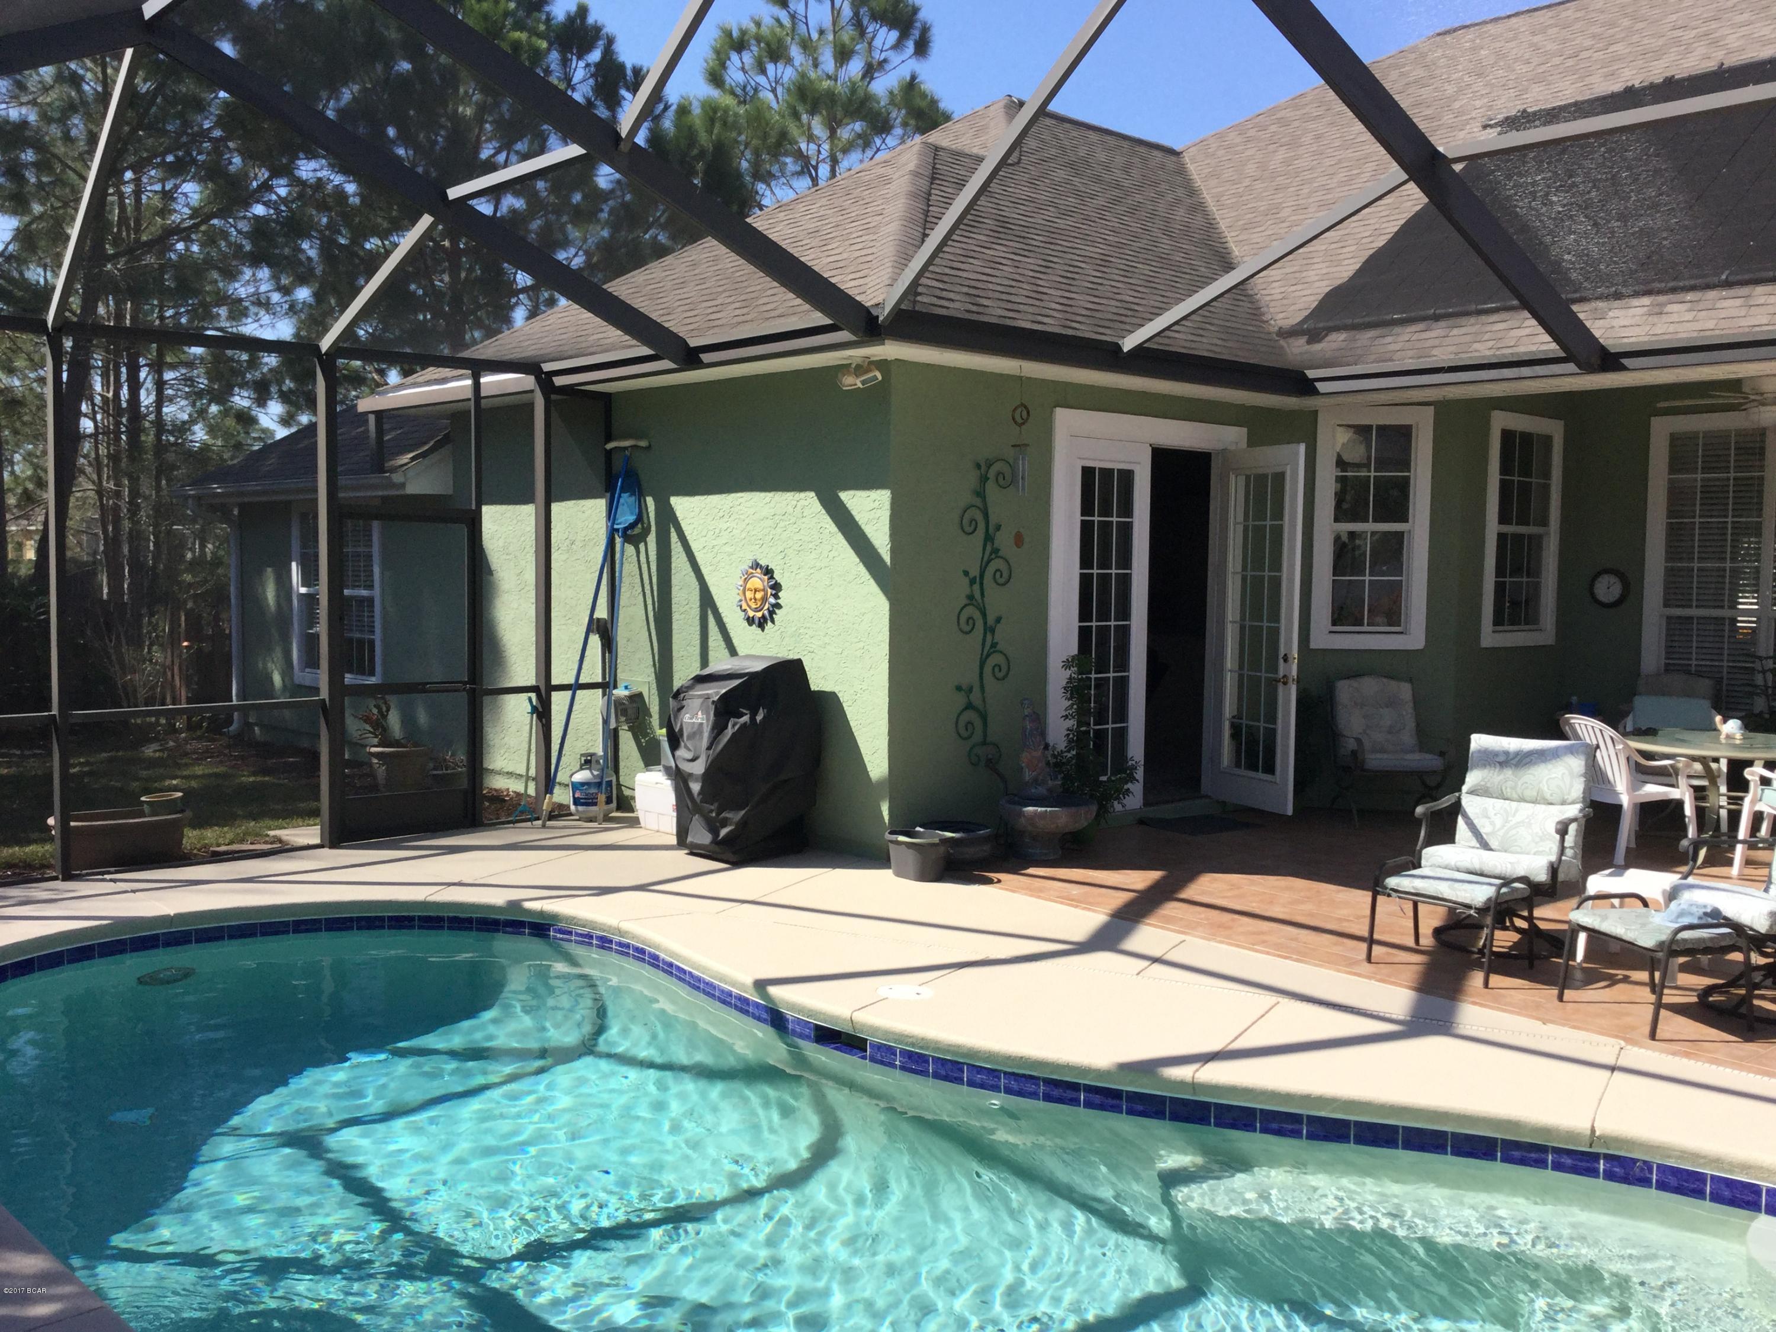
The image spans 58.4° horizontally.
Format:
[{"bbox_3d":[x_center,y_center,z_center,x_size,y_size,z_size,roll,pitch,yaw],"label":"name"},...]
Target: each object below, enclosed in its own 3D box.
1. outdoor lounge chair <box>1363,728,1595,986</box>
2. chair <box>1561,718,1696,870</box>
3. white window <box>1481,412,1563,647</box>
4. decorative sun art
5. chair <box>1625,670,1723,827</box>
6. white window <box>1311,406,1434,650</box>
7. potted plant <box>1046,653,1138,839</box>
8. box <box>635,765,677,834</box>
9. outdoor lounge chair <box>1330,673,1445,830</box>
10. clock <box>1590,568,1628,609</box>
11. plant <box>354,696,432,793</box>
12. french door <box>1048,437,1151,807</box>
[{"bbox_3d":[2.793,0.850,7.398,0.740,0.950,1.370,5,6,45],"label":"outdoor lounge chair"},{"bbox_3d":[4.519,0.743,9.848,0.600,0.870,0.570,-1,4,-23],"label":"chair"},{"bbox_3d":[4.877,-1.029,12.234,1.117,1.760,0.100,-3,5,-40],"label":"white window"},{"bbox_3d":[-0.839,-0.450,10.111,0.060,0.440,0.440,-3,5,-43],"label":"decorative sun art"},{"bbox_3d":[5.123,0.649,10.443,0.610,0.990,0.660,1,4,8],"label":"chair"},{"bbox_3d":[3.552,-1.010,11.691,0.830,1.773,0.100,1,4,3],"label":"white window"},{"bbox_3d":[1.306,0.522,10.149,0.500,1.180,0.450,-3,5,-42],"label":"potted plant"},{"bbox_3d":[-1.314,0.876,10.292,0.370,0.380,0.550,-3,5,-43],"label":"box"},{"bbox_3d":[3.477,0.582,11.150,0.600,0.990,0.670,0,4,-9],"label":"outdoor lounge chair"},{"bbox_3d":[5.673,-0.610,12.525,0.050,0.315,0.315,-3,5,-40],"label":"clock"},{"bbox_3d":[-3.577,0.613,11.500,0.470,0.770,0.500,-3,5,-43],"label":"plant"},{"bbox_3d":[1.409,-0.250,10.532,0.880,2.460,0.090,-3,5,-42],"label":"french door"}]

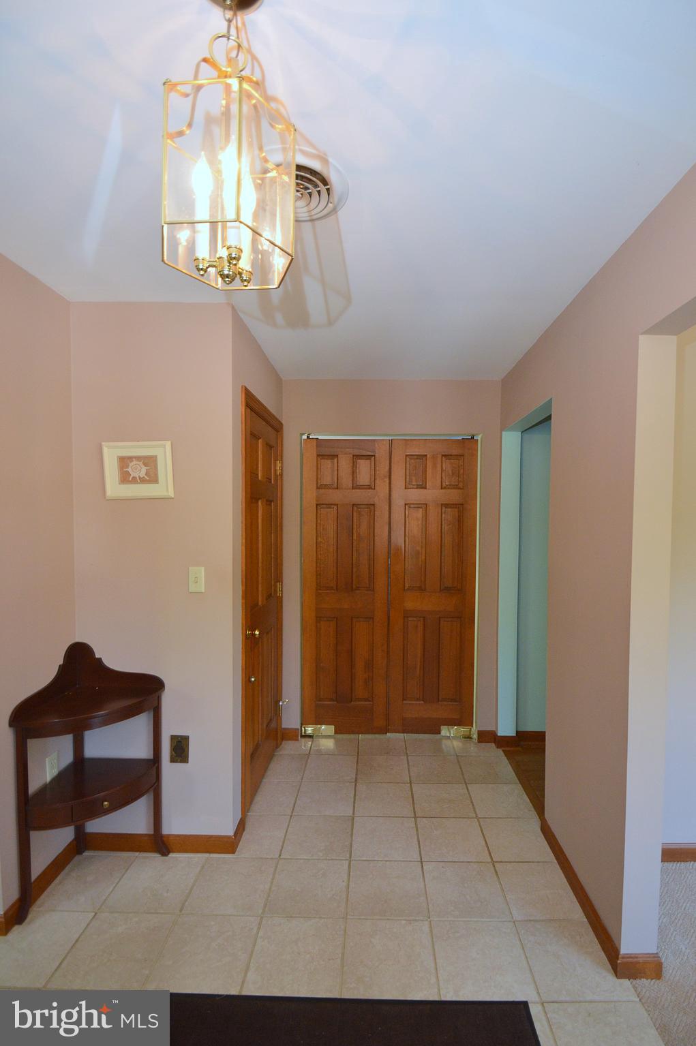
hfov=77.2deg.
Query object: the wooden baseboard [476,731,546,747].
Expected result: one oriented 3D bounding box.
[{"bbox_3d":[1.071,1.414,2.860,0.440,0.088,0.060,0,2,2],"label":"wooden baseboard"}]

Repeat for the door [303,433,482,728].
[{"bbox_3d":[0.284,0.429,2.970,1.190,2.015,0.040,0,2,2],"label":"door"}]

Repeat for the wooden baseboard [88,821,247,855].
[{"bbox_3d":[-0.848,1.433,2.015,0.700,0.082,0.135,0,2,2],"label":"wooden baseboard"}]

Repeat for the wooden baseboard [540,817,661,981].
[{"bbox_3d":[0.965,1.425,1.733,0.140,0.084,0.680,0,2,4],"label":"wooden baseboard"}]

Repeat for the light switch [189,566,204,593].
[{"bbox_3d":[-0.672,0.255,1.940,0.070,0.115,0.010,0,2,2],"label":"light switch"}]

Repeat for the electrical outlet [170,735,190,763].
[{"bbox_3d":[-0.750,1.011,1.945,0.081,0.123,0.012,0,2,2],"label":"electrical outlet"}]

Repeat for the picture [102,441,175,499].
[{"bbox_3d":[-0.925,-0.231,1.920,0.305,0.252,0.020,-2,4,2],"label":"picture"}]

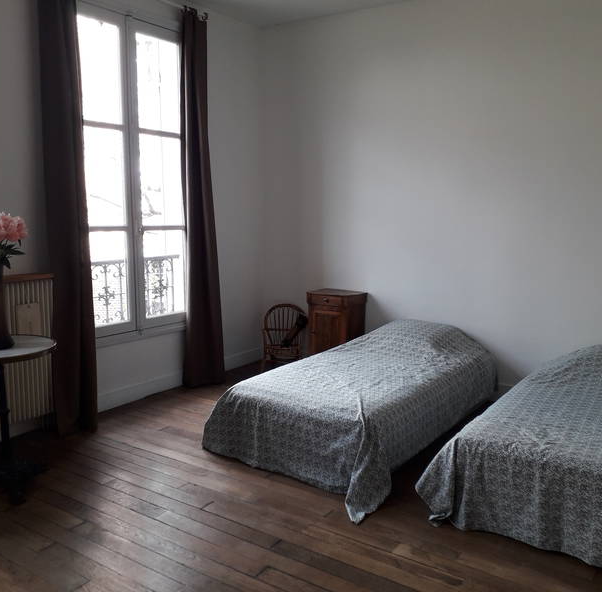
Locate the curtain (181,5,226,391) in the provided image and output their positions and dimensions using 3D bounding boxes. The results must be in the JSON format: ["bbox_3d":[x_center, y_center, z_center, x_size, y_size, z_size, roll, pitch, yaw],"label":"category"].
[{"bbox_3d":[-0.767,-0.682,4.689,0.190,2.788,0.320,5,9,34],"label":"curtain"}]

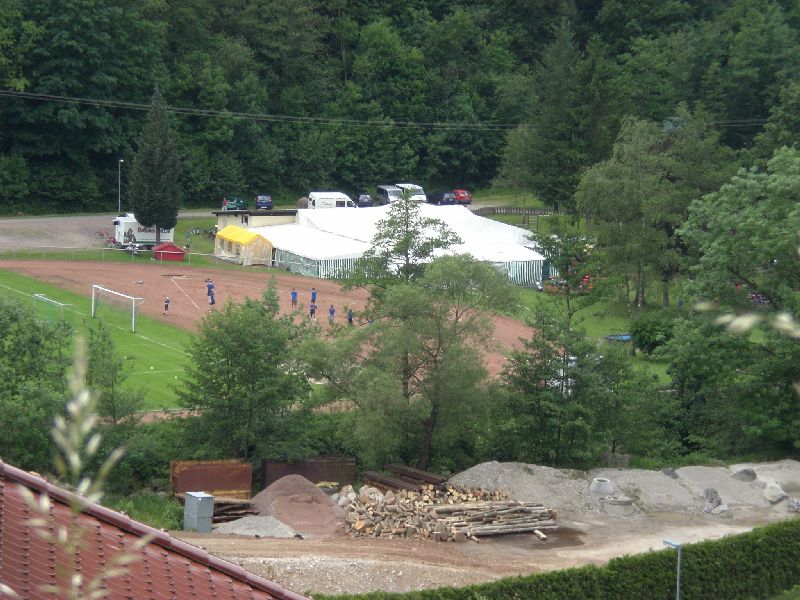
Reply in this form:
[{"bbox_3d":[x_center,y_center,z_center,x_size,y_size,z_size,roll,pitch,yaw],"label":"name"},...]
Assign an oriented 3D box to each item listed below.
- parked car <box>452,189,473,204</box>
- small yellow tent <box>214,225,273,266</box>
[{"bbox_3d":[6.518,-11.682,297.400,1.680,1.470,3.950,-3,9,-32],"label":"parked car"},{"bbox_3d":[-13.979,-4.879,235.795,2.800,2.750,6.800,-3,9,-22],"label":"small yellow tent"}]

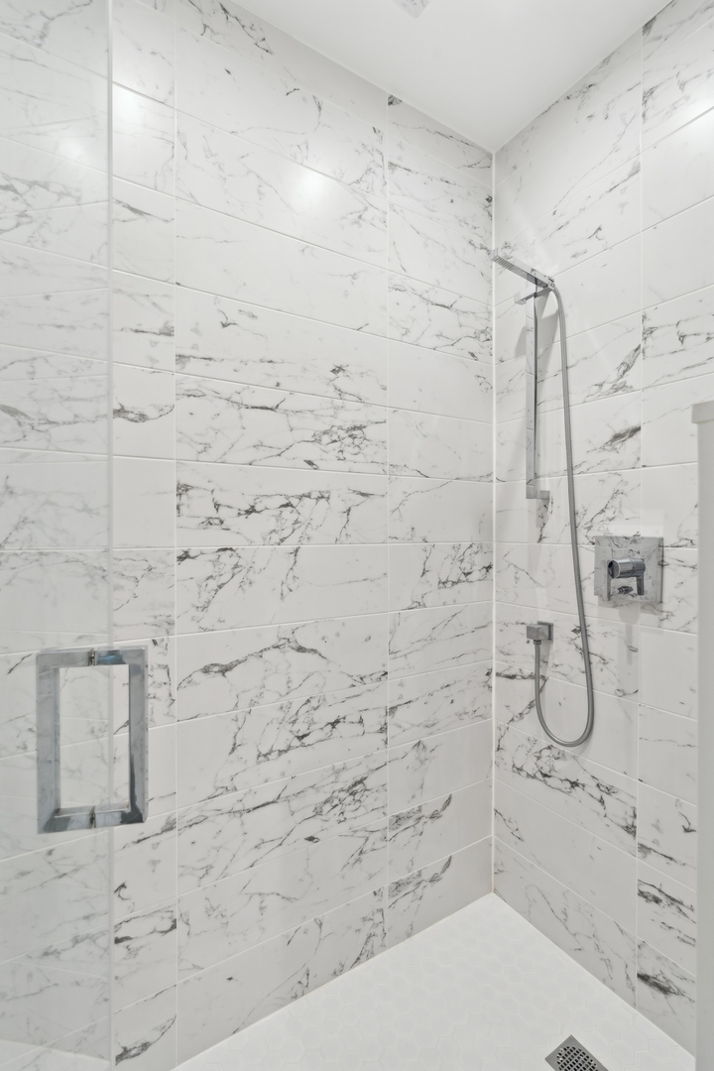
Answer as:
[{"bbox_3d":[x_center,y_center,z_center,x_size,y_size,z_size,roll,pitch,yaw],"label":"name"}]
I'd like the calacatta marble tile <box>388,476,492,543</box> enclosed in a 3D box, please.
[{"bbox_3d":[0.281,-0.075,1.536,0.447,0.202,0.010,0,0,-32],"label":"calacatta marble tile"}]

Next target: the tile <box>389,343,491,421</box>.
[{"bbox_3d":[0.281,-0.482,1.540,0.446,0.202,0.012,0,0,-31],"label":"tile"}]

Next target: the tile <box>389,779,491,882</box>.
[{"bbox_3d":[0.284,0.947,1.554,0.449,0.203,0.010,0,0,-32],"label":"tile"}]

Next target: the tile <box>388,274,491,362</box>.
[{"bbox_3d":[0.283,-0.685,1.531,0.447,0.202,0.010,0,0,-32],"label":"tile"}]

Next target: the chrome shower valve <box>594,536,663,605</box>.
[{"bbox_3d":[0.677,0.086,1.238,0.090,0.168,0.173,0,0,-31],"label":"chrome shower valve"}]

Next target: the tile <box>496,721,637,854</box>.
[{"bbox_3d":[0.612,0.744,1.459,0.010,0.203,0.490,0,0,-32],"label":"tile"}]

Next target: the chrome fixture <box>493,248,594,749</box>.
[{"bbox_3d":[0.483,-0.071,1.339,0.312,1.348,0.249,0,0,-32],"label":"chrome fixture"}]

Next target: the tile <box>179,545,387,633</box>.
[{"bbox_3d":[-0.166,0.130,1.262,0.599,0.202,0.010,0,0,-32],"label":"tile"}]

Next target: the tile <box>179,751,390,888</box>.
[{"bbox_3d":[-0.167,0.743,1.276,0.598,0.202,0.012,0,0,-31],"label":"tile"}]

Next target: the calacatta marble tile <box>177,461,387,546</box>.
[{"bbox_3d":[-0.165,-0.073,1.270,0.601,0.203,0.010,0,0,-32],"label":"calacatta marble tile"}]

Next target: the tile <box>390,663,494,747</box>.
[{"bbox_3d":[0.284,0.538,1.550,0.449,0.203,0.010,0,0,-32],"label":"tile"}]

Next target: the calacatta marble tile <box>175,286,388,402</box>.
[{"bbox_3d":[-0.167,-0.480,1.267,0.598,0.202,0.012,0,0,-31],"label":"calacatta marble tile"}]

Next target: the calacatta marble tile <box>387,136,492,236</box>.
[{"bbox_3d":[0.281,-1.094,1.535,0.446,0.202,0.012,0,0,-31],"label":"calacatta marble tile"}]

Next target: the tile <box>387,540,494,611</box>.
[{"bbox_3d":[0.281,0.129,1.537,0.447,0.202,0.010,0,0,-32],"label":"tile"}]

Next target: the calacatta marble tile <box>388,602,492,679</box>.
[{"bbox_3d":[0.281,0.332,1.539,0.447,0.202,0.010,0,0,-32],"label":"calacatta marble tile"}]

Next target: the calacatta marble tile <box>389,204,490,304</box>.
[{"bbox_3d":[0.284,-0.893,1.540,0.449,0.203,0.010,0,0,-32],"label":"calacatta marble tile"}]

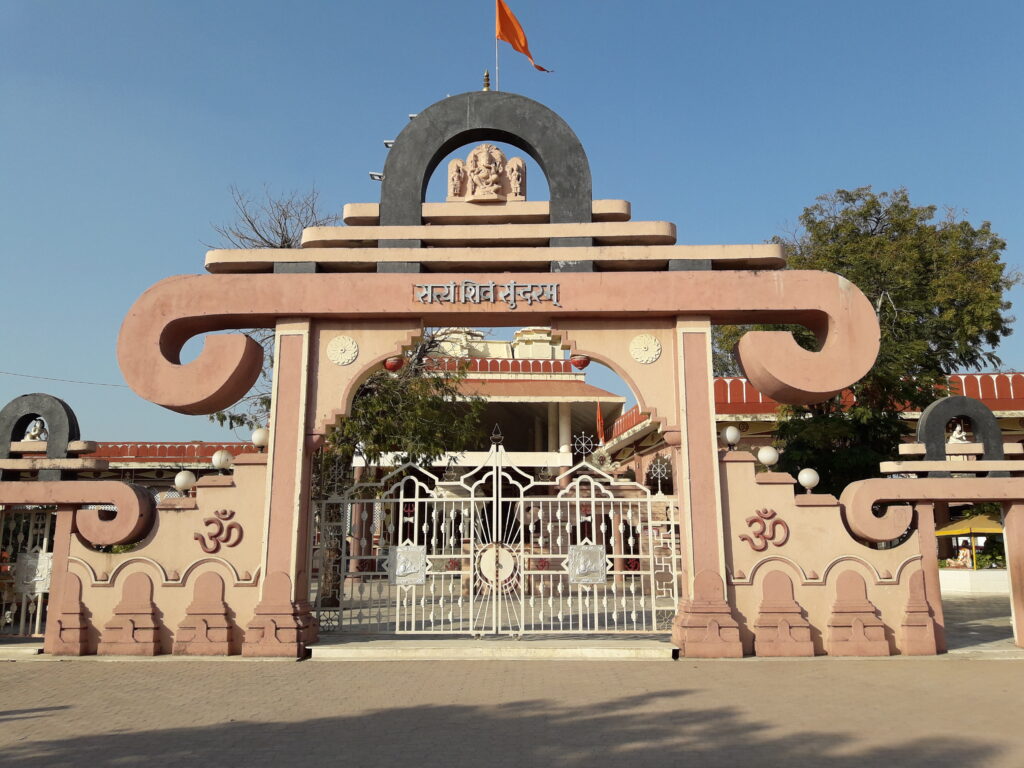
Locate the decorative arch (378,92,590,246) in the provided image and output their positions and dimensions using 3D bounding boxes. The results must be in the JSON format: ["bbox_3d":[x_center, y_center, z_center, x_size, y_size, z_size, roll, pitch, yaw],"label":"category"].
[{"bbox_3d":[-0.396,-3.267,13.049,3.275,2.674,0.440,0,-11,1],"label":"decorative arch"}]

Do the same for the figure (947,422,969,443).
[{"bbox_3d":[6.576,0.720,12.207,0.300,0.309,0.300,-9,-14,40],"label":"figure"}]

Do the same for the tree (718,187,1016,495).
[{"bbox_3d":[8.601,0.060,19.745,7.244,10.180,7.000,0,-11,1],"label":"tree"}]

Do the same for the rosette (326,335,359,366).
[{"bbox_3d":[-2.589,-0.514,12.635,0.484,0.487,0.060,0,-11,1],"label":"rosette"}]

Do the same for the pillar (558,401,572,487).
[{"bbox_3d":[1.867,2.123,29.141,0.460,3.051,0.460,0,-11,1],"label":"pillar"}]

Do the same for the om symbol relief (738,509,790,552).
[{"bbox_3d":[3.774,2.190,12.381,0.762,0.633,0.065,0,-11,1],"label":"om symbol relief"}]

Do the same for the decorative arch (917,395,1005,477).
[{"bbox_3d":[6.561,0.782,12.170,1.103,1.175,0.310,0,-11,1],"label":"decorative arch"}]

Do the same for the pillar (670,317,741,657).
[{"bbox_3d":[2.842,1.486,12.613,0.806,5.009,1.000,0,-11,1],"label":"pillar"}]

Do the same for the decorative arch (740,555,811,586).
[{"bbox_3d":[3.859,2.747,12.191,1.008,0.437,0.080,0,-11,1],"label":"decorative arch"}]

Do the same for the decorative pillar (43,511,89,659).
[{"bbox_3d":[-6.379,2.831,12.034,0.577,2.081,0.470,0,-11,1],"label":"decorative pillar"}]

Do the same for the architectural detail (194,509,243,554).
[{"bbox_3d":[-4.398,2.222,12.462,0.731,0.657,0.080,0,-11,1],"label":"architectural detail"}]

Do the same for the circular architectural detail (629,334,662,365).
[{"bbox_3d":[2.069,-0.530,12.864,0.510,0.477,0.060,0,-11,1],"label":"circular architectural detail"}]

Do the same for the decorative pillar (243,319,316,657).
[{"bbox_3d":[-3.330,1.464,12.379,0.782,4.888,1.000,0,-11,1],"label":"decorative pillar"}]

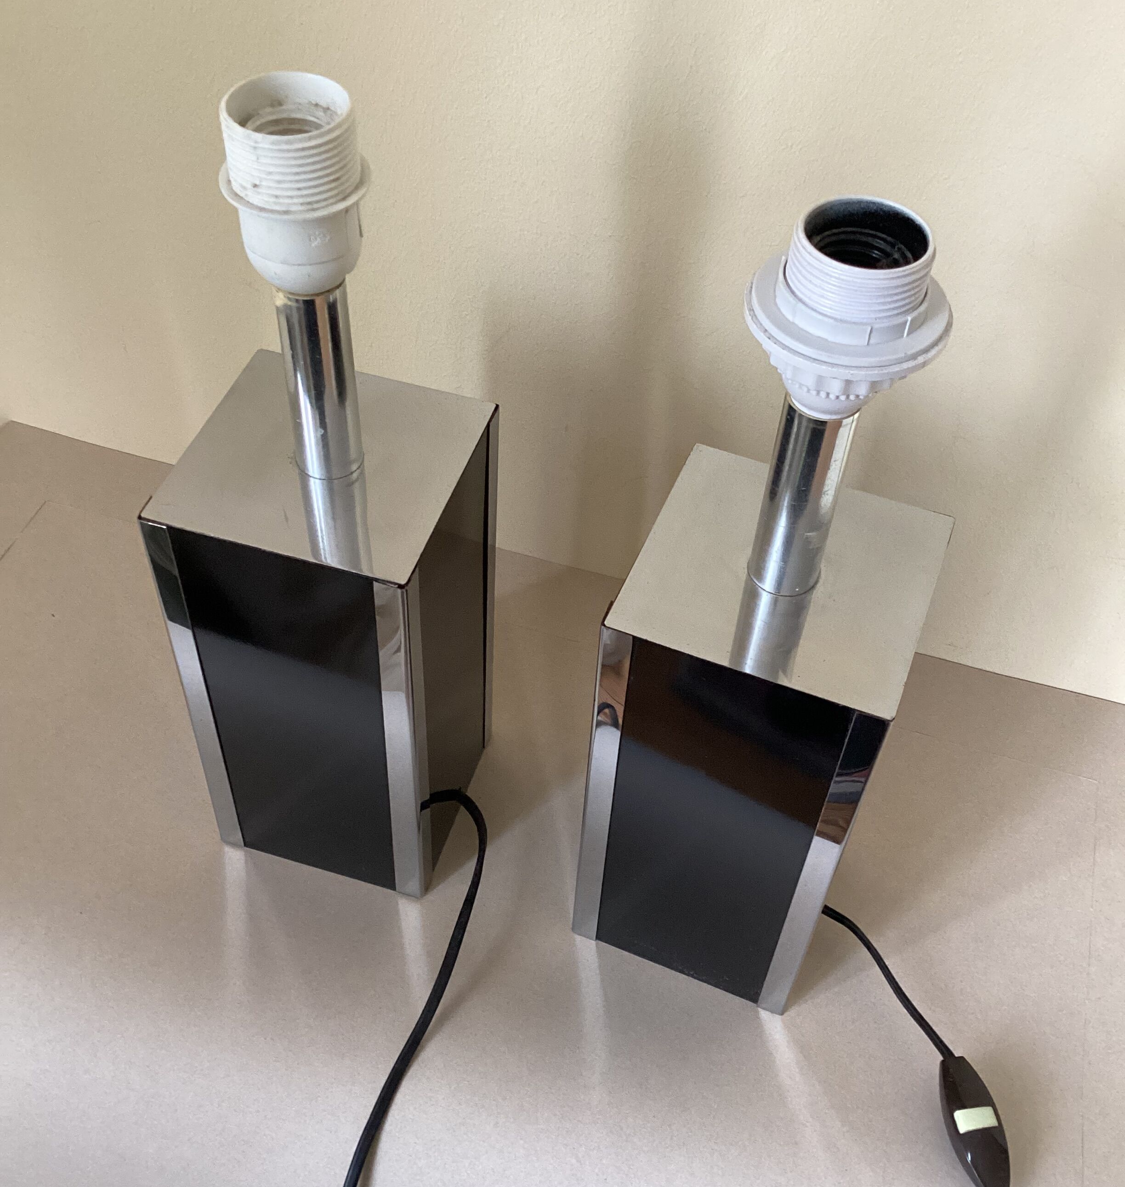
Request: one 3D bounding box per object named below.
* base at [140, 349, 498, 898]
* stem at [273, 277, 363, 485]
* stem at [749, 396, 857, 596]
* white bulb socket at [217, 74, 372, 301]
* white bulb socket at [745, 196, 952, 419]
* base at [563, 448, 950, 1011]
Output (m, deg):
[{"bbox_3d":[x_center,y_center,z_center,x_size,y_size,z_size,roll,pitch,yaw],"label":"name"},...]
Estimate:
[{"bbox_3d":[-0.093,0.022,0.582,0.101,0.218,0.101,14,49,9],"label":"base"},{"bbox_3d":[-0.085,-0.077,0.471,0.025,0.081,0.025,2,48,-2],"label":"stem"},{"bbox_3d":[0.080,-0.035,0.445,0.025,0.079,0.025,18,50,12],"label":"stem"},{"bbox_3d":[-0.082,-0.124,0.418,0.046,0.060,0.046,2,48,-2],"label":"white bulb socket"},{"bbox_3d":[0.083,-0.081,0.395,0.061,0.058,0.061,18,50,12],"label":"white bulb socket"},{"bbox_3d":[0.074,0.064,0.556,0.101,0.218,0.101,18,50,12],"label":"base"}]

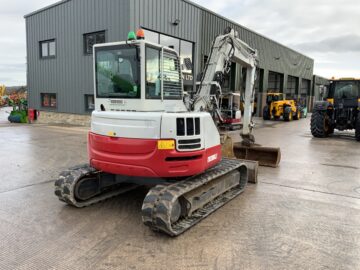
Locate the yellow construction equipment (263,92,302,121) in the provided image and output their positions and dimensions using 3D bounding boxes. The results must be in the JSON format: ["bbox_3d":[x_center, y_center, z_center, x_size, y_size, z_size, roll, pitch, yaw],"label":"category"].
[{"bbox_3d":[9.906,-2.692,28.503,2.300,2.500,4.700,7,9,38],"label":"yellow construction equipment"}]

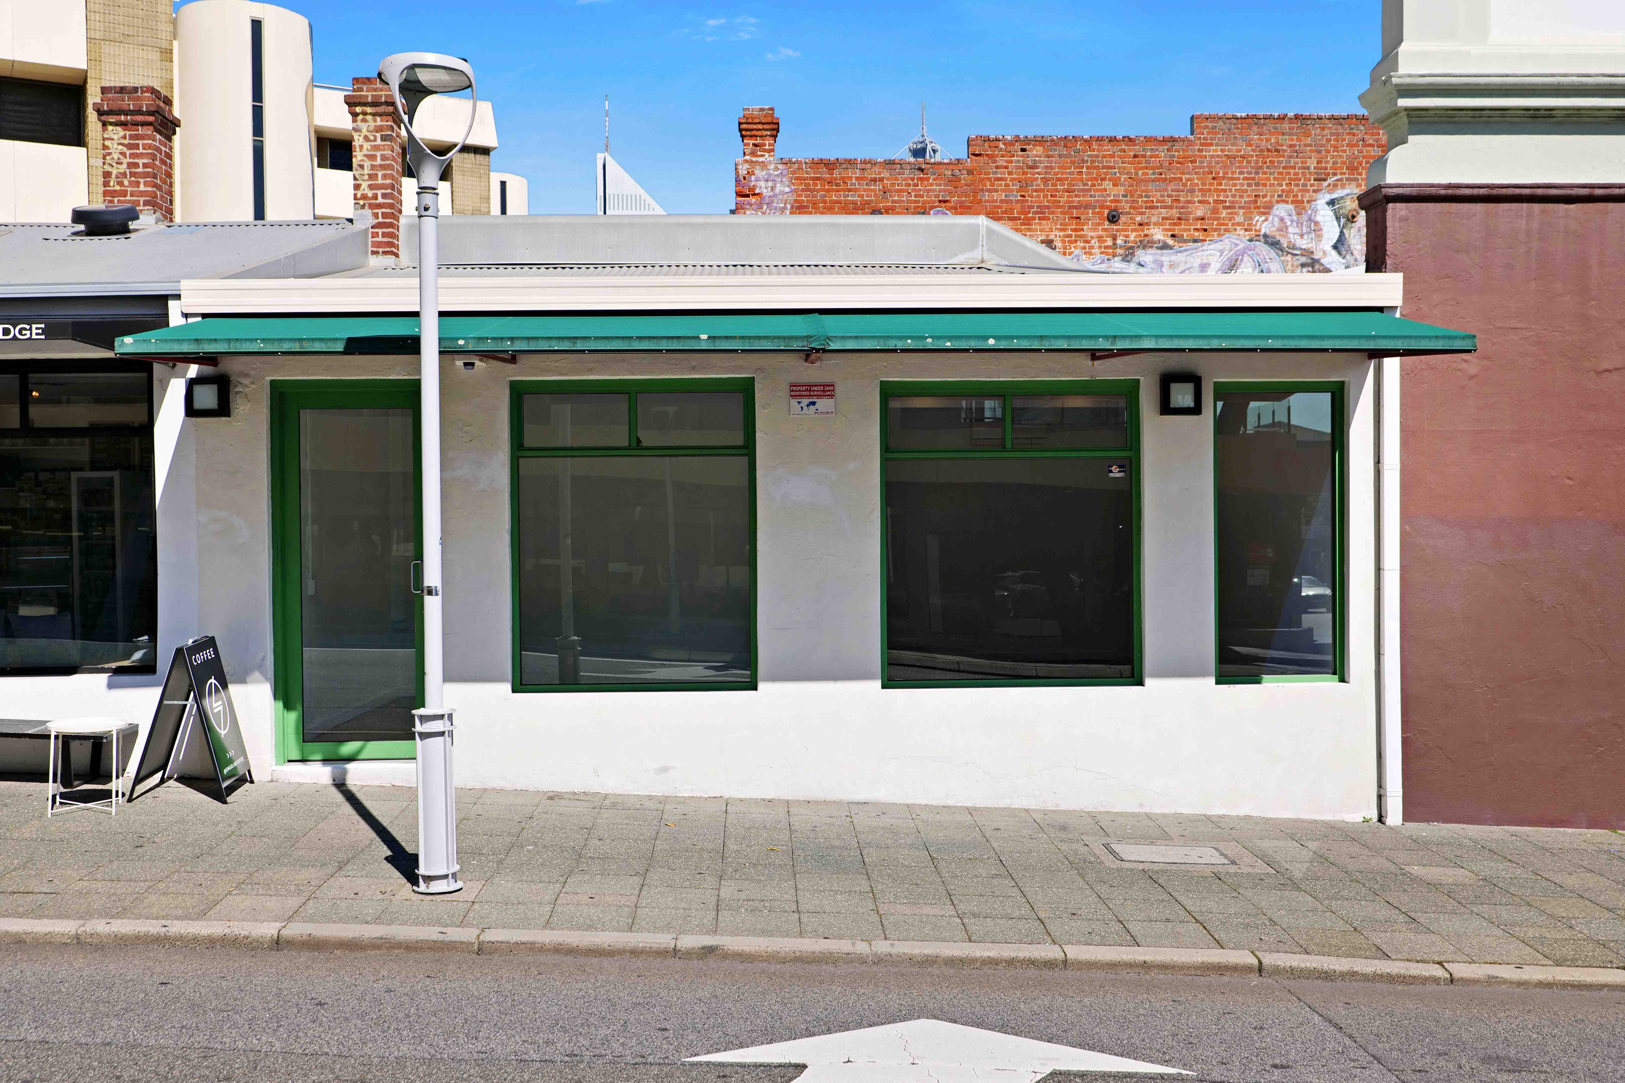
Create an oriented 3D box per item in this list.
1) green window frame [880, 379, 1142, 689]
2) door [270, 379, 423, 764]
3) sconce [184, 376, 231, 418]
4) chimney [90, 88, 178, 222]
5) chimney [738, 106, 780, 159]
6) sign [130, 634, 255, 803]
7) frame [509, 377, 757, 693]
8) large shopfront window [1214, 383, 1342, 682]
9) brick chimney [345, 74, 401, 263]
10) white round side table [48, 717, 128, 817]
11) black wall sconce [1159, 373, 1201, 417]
[{"bbox_3d":[1.295,-0.049,10.040,1.712,2.002,0.090,-1,1,-2],"label":"green window frame"},{"bbox_3d":[-2.941,0.191,9.882,1.039,2.454,0.100,-1,1,-2],"label":"door"},{"bbox_3d":[-3.815,-0.908,9.686,0.246,0.267,0.100,-1,1,-2],"label":"sconce"},{"bbox_3d":[-6.286,-3.556,14.335,0.590,1.249,0.590,-1,1,-2],"label":"chimney"},{"bbox_3d":[-0.836,-6.290,23.935,0.620,0.824,0.620,-1,1,-2],"label":"chimney"},{"bbox_3d":[-3.775,1.073,9.347,0.543,0.918,0.591,-1,1,-5],"label":"sign"},{"bbox_3d":[-1.153,-0.038,9.950,1.580,2.021,0.090,-1,1,-2],"label":"frame"},{"bbox_3d":[3.065,-0.060,10.104,0.877,1.986,0.090,-1,1,-2],"label":"large shopfront window"},{"bbox_3d":[-3.888,-3.295,13.775,0.460,1.632,0.460,-1,1,-2],"label":"brick chimney"},{"bbox_3d":[-4.152,1.286,8.770,0.466,0.503,0.466,-1,1,-2],"label":"white round side table"},{"bbox_3d":[2.370,-0.945,9.912,0.251,0.273,0.100,-1,1,-2],"label":"black wall sconce"}]

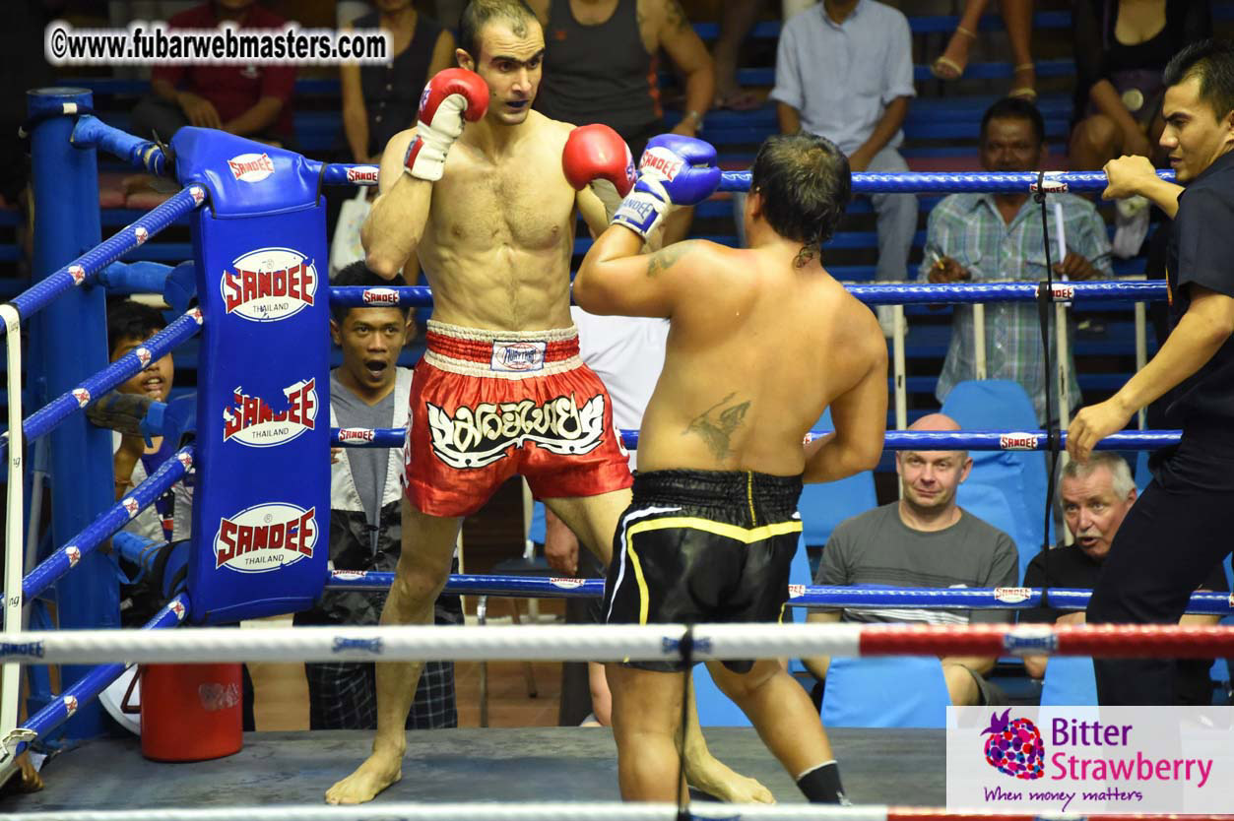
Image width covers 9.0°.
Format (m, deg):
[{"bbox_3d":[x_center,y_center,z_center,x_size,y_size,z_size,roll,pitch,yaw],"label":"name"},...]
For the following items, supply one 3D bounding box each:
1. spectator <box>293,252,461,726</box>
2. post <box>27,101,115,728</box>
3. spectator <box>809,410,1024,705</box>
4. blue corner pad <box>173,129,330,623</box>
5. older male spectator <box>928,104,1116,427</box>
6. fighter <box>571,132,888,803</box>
[{"bbox_3d":[-0.546,0.514,18.120,0.500,1.700,0.400,-2,9,-2],"label":"spectator"},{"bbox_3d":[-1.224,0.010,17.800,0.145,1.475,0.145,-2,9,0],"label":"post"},{"bbox_3d":[0.742,0.607,19.650,0.540,1.170,0.800,-1,9,4],"label":"spectator"},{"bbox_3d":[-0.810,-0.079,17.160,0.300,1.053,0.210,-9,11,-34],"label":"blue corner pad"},{"bbox_3d":[1.094,-0.019,21.550,0.530,1.640,0.420,-1,9,2],"label":"older male spectator"},{"bbox_3d":[0.230,0.192,15.850,0.690,1.590,0.800,-5,10,-22],"label":"fighter"}]

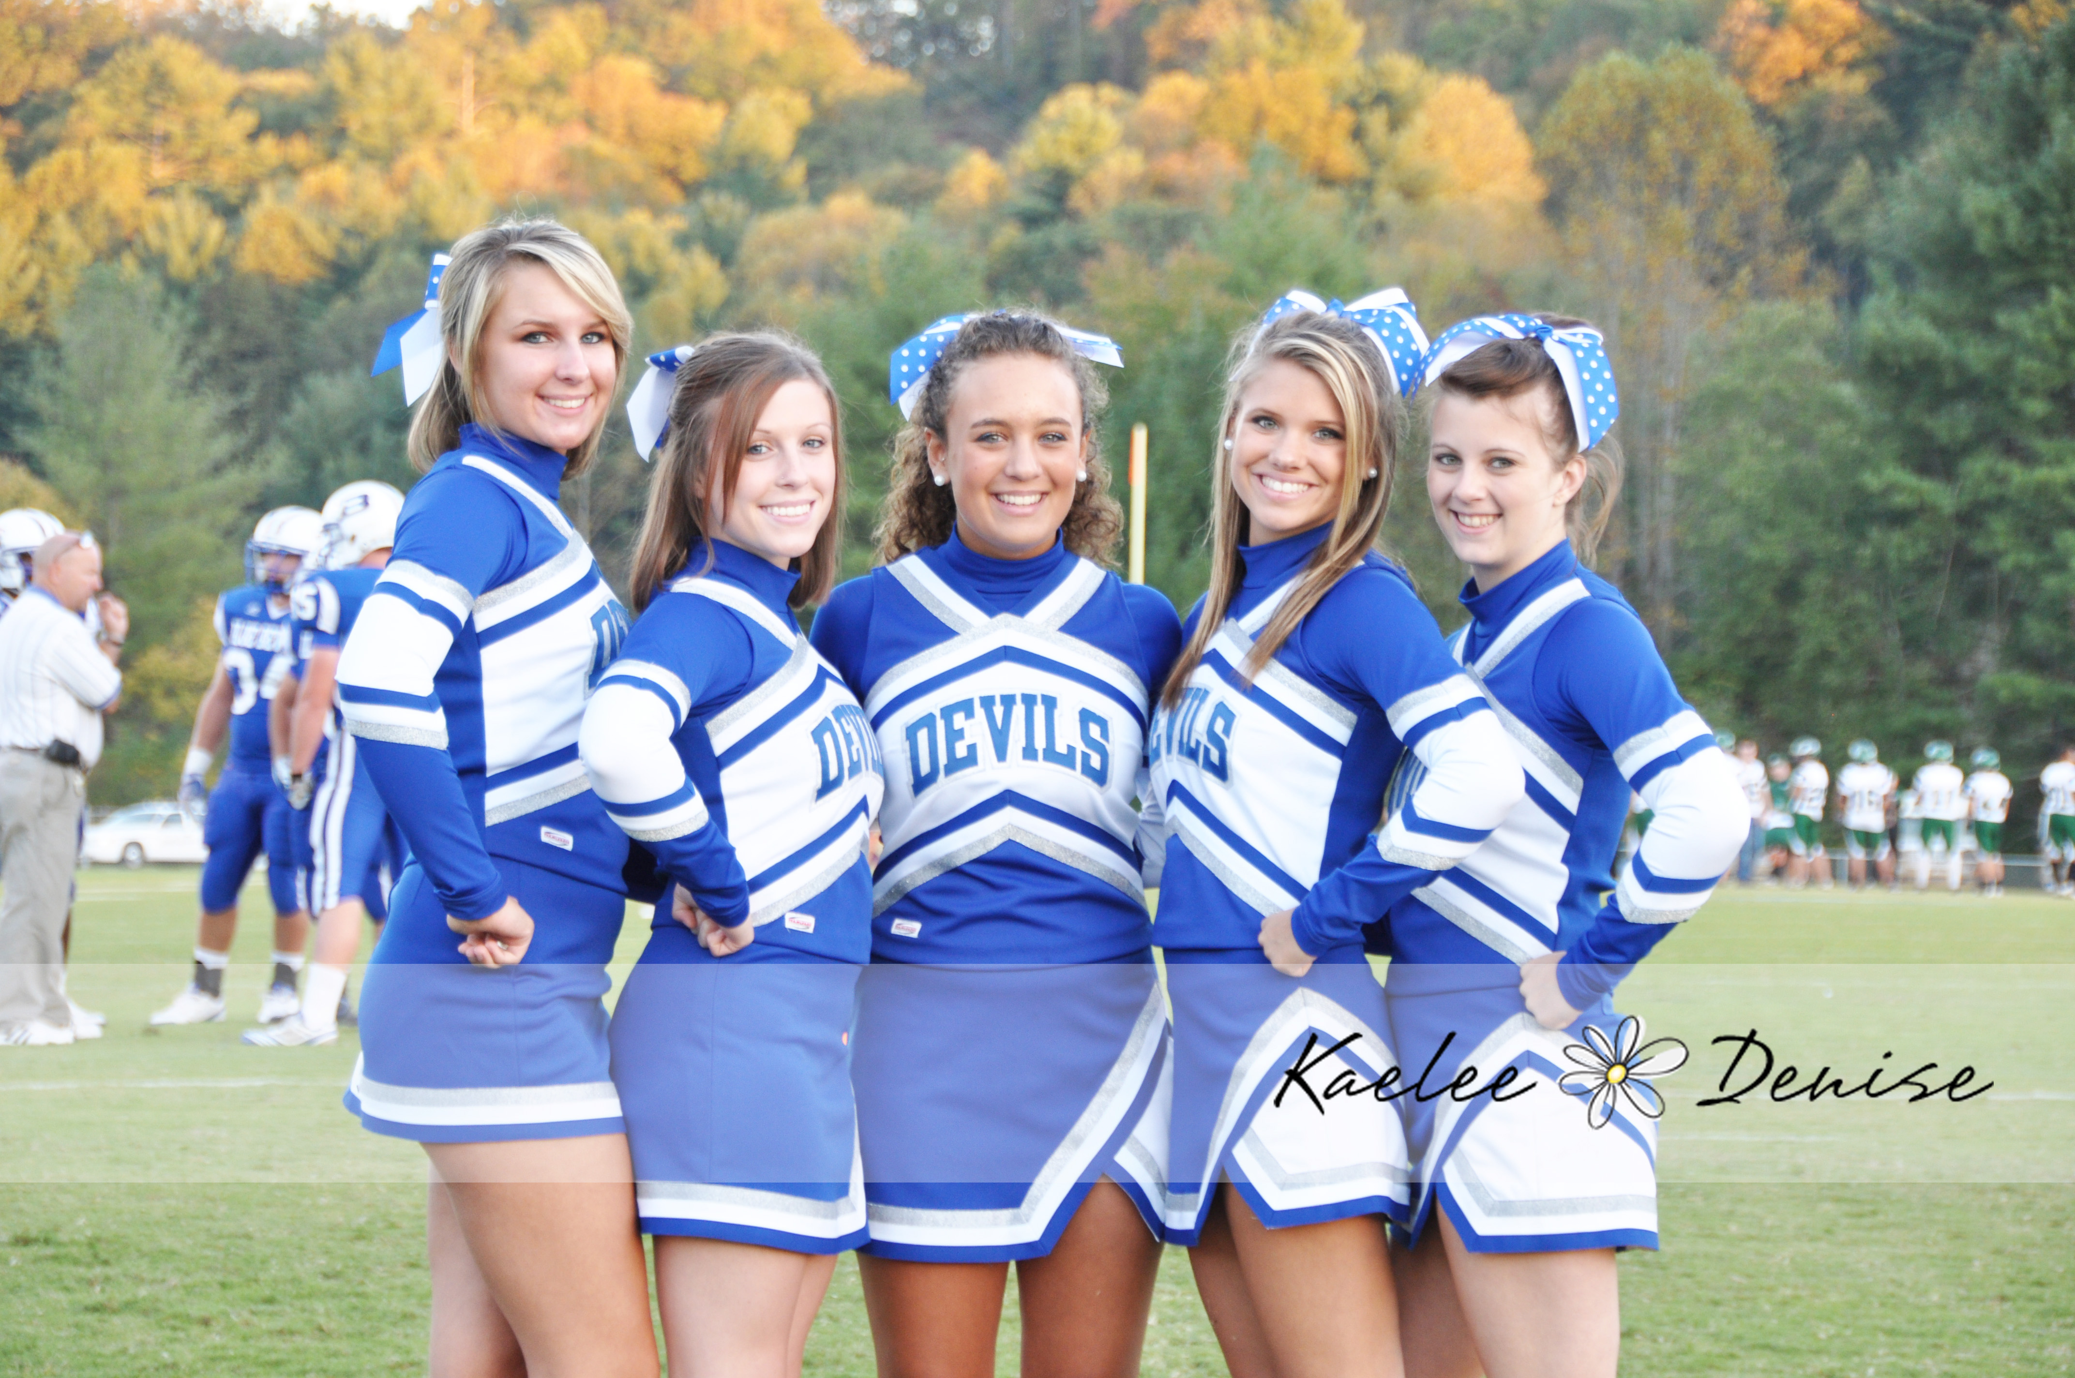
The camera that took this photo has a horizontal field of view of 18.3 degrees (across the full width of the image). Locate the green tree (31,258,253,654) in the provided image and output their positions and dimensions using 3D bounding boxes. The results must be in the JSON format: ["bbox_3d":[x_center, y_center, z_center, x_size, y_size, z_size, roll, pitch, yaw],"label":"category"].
[{"bbox_3d":[-25.051,-4.254,180.000,6.600,15.071,6.600,1,-1,0],"label":"green tree"}]

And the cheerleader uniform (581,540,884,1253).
[{"bbox_3d":[-0.308,0.215,6.670,0.330,0.735,0.430,0,-1,26],"label":"cheerleader uniform"}]

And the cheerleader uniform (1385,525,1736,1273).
[{"bbox_3d":[0.547,0.216,6.750,0.360,0.747,0.440,1,-1,-30],"label":"cheerleader uniform"}]

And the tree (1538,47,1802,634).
[{"bbox_3d":[15.670,-6.819,160.000,6.800,18.104,6.800,1,-1,0],"label":"tree"}]

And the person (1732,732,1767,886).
[{"bbox_3d":[9.151,1.576,83.000,0.580,1.837,0.370,1,-1,-9],"label":"person"}]

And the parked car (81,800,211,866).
[{"bbox_3d":[-19.669,3.438,150.000,5.000,1.460,1.850,1,-1,-20],"label":"parked car"}]

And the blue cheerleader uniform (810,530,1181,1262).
[{"bbox_3d":[-0.043,0.217,6.750,0.440,0.765,0.290,0,-1,-2],"label":"blue cheerleader uniform"}]

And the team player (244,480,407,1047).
[{"bbox_3d":[-2.354,0.248,21.400,0.540,1.880,0.550,0,-1,18],"label":"team player"}]

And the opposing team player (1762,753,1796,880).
[{"bbox_3d":[9.558,1.662,83.000,0.550,1.634,0.450,1,-1,-6],"label":"opposing team player"}]

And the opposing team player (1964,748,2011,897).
[{"bbox_3d":[11.419,1.604,77.500,0.580,1.785,0.420,1,-1,-1],"label":"opposing team player"}]

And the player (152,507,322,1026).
[{"bbox_3d":[-2.817,0.271,22.700,0.600,1.830,0.460,0,-1,-12],"label":"player"}]

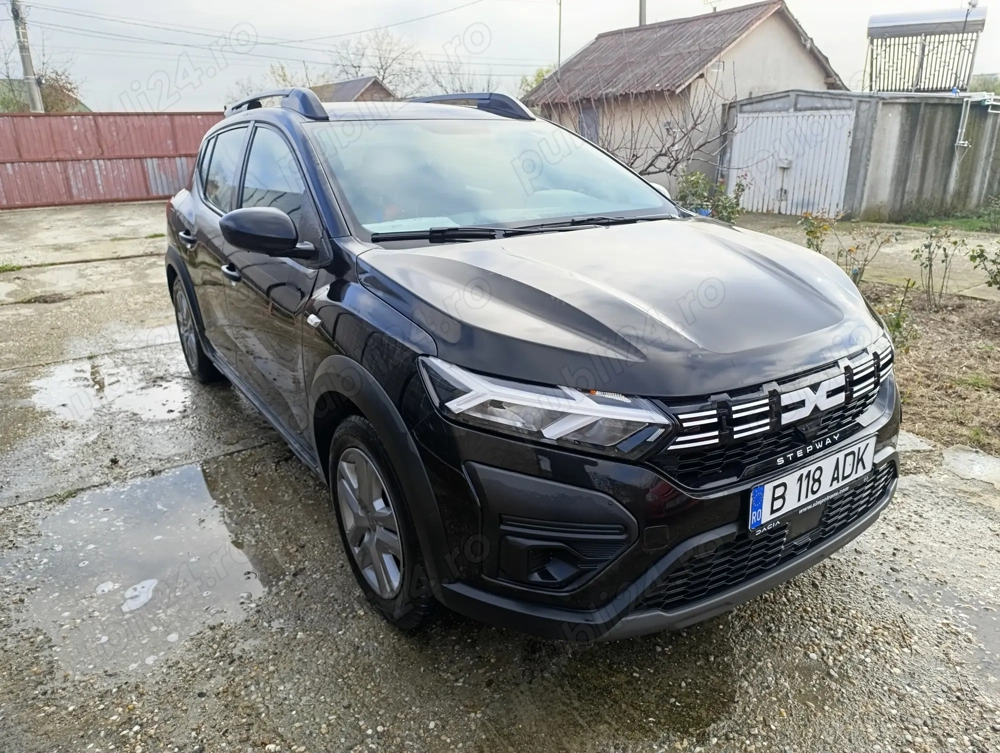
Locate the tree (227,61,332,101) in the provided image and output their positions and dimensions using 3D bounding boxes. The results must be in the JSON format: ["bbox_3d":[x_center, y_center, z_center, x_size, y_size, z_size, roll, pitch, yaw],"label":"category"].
[{"bbox_3d":[-8.938,-10.509,27.779,4.300,4.882,4.300,-6,19,-16],"label":"tree"}]

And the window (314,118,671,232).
[{"bbox_3d":[-0.025,-0.790,2.529,1.440,0.110,0.980,-13,47,-32],"label":"window"}]

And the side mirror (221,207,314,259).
[{"bbox_3d":[-0.670,-0.424,1.927,0.250,0.165,0.190,-13,22,-32],"label":"side mirror"}]

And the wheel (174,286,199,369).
[{"bbox_3d":[-1.770,-0.287,3.949,0.190,0.440,0.440,-13,22,-32],"label":"wheel"}]

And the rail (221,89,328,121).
[{"bbox_3d":[-1.049,-1.195,2.985,0.090,0.125,1.360,-13,22,-32],"label":"rail"}]

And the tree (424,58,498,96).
[{"bbox_3d":[-2.017,-15.251,39.129,4.440,6.480,4.350,-1,19,-3],"label":"tree"}]

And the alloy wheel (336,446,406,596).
[{"bbox_3d":[-0.306,0.396,1.927,0.180,0.440,0.440,-13,22,-32],"label":"alloy wheel"}]

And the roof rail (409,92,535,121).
[{"bbox_3d":[-0.215,-1.431,3.582,0.100,0.155,1.480,-13,22,-32],"label":"roof rail"}]

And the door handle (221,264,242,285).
[{"bbox_3d":[-1.063,-0.403,2.640,0.060,0.050,0.220,-13,22,-32],"label":"door handle"}]

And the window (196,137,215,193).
[{"bbox_3d":[-1.492,-1.081,3.389,0.050,0.280,0.270,11,8,-38],"label":"window"}]

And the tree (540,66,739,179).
[{"bbox_3d":[2.575,-4.277,12.442,3.500,2.772,3.300,3,19,11],"label":"tree"}]

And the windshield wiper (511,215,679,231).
[{"bbox_3d":[0.378,-0.552,2.371,0.850,0.060,0.100,-15,24,-37],"label":"windshield wiper"}]

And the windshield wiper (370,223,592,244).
[{"bbox_3d":[-0.032,-0.458,2.109,0.760,0.060,0.140,-13,22,-32],"label":"windshield wiper"}]

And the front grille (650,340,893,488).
[{"bbox_3d":[0.747,0.088,1.646,1.020,0.245,0.150,-13,22,-32],"label":"front grille"}]

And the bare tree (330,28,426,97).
[{"bbox_3d":[-6.397,-14.950,36.629,5.320,7.550,5.220,-3,19,-9],"label":"bare tree"}]

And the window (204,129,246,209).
[{"bbox_3d":[-1.268,-0.942,3.065,0.060,0.370,0.600,6,11,-37],"label":"window"}]

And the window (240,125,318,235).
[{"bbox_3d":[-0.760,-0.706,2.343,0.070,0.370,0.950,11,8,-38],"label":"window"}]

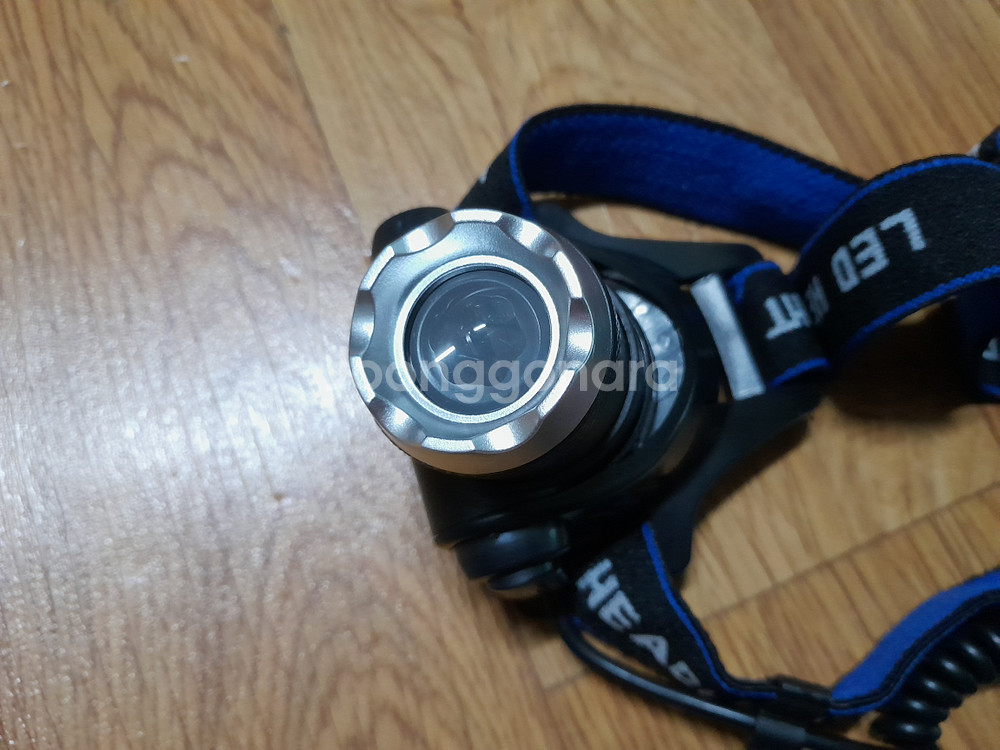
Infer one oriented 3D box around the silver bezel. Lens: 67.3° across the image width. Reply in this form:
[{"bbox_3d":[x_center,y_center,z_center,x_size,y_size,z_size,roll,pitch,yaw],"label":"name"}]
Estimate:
[{"bbox_3d":[-0.004,-0.006,0.117,0.043,0.011,0.043,-23,76,10],"label":"silver bezel"}]

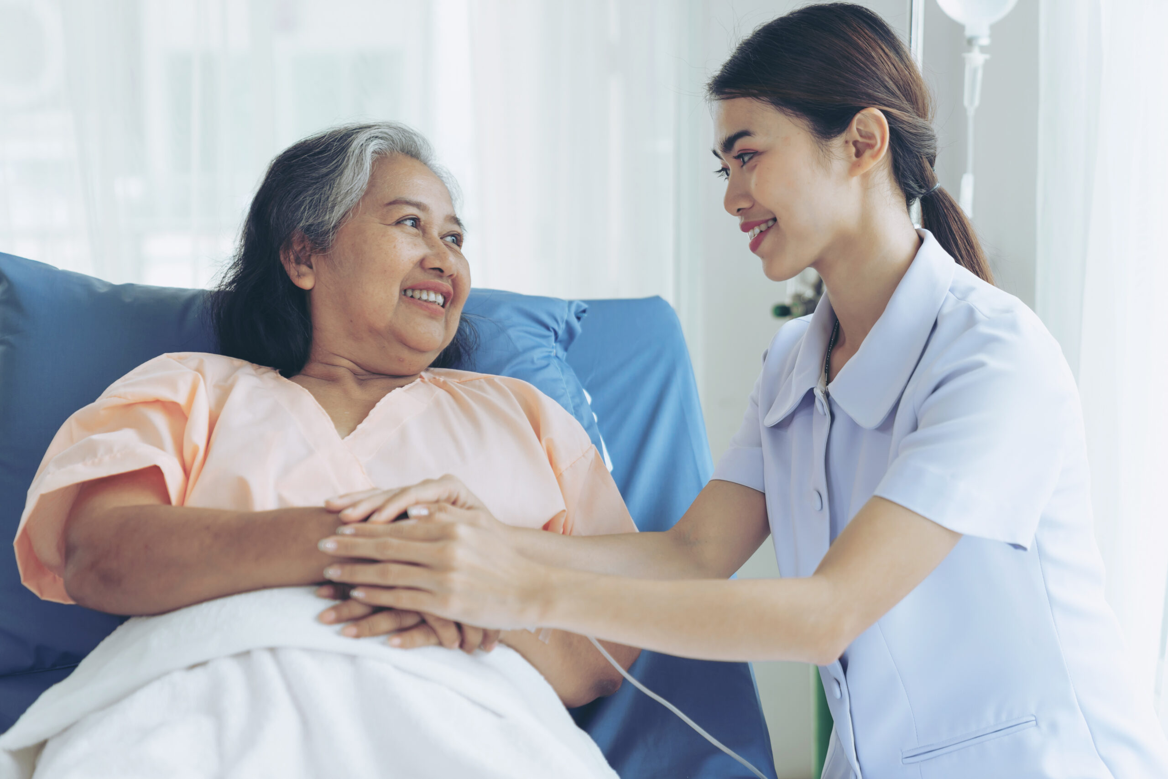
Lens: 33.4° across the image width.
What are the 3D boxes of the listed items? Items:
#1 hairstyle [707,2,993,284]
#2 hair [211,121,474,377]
[{"bbox_3d":[0.230,-0.211,1.690,0.235,0.260,0.175,-9,-4,-20],"label":"hairstyle"},{"bbox_3d":[-0.224,-0.129,1.800,0.225,0.250,0.215,-4,-12,36],"label":"hair"}]

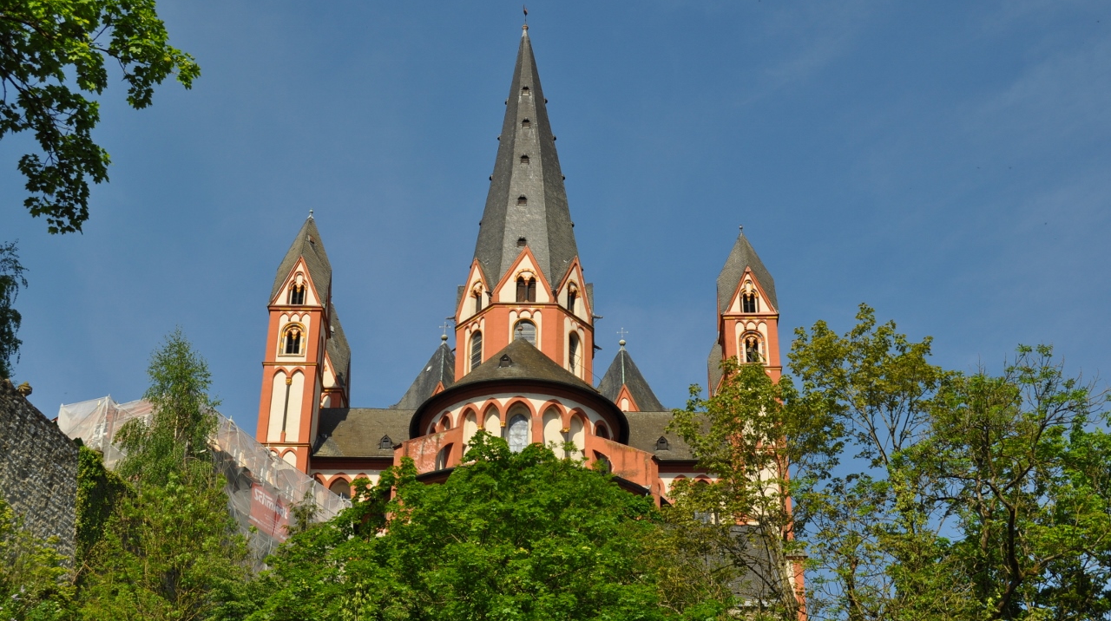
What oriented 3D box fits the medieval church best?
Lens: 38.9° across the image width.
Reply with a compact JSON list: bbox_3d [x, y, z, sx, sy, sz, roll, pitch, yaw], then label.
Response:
[{"bbox_3d":[-2.600,5.910,125.060,37.500,66.000,56.500,1,-30,-1],"label":"medieval church"}]

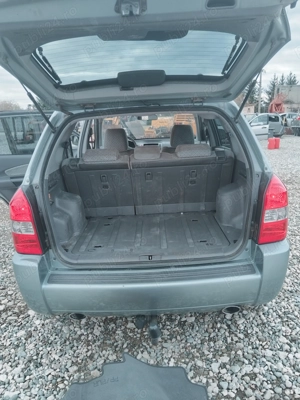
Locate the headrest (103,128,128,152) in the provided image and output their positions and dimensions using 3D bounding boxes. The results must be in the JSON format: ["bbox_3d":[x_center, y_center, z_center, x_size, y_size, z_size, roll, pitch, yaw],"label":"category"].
[{"bbox_3d":[-0.384,-0.690,3.465,0.260,0.260,0.140,-3,16,2],"label":"headrest"}]

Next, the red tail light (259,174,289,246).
[{"bbox_3d":[0.742,0.052,1.836,0.210,0.410,0.160,-8,16,-15],"label":"red tail light"}]

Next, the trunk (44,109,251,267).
[{"bbox_3d":[-0.017,-0.140,2.078,1.300,0.940,0.760,-3,16,2],"label":"trunk"}]

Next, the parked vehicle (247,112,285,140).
[{"bbox_3d":[4.979,-4.079,16.521,3.950,1.440,1.700,0,16,13],"label":"parked vehicle"}]

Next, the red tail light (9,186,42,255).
[{"bbox_3d":[-0.765,0.129,1.877,0.210,0.410,0.160,2,16,18],"label":"red tail light"}]

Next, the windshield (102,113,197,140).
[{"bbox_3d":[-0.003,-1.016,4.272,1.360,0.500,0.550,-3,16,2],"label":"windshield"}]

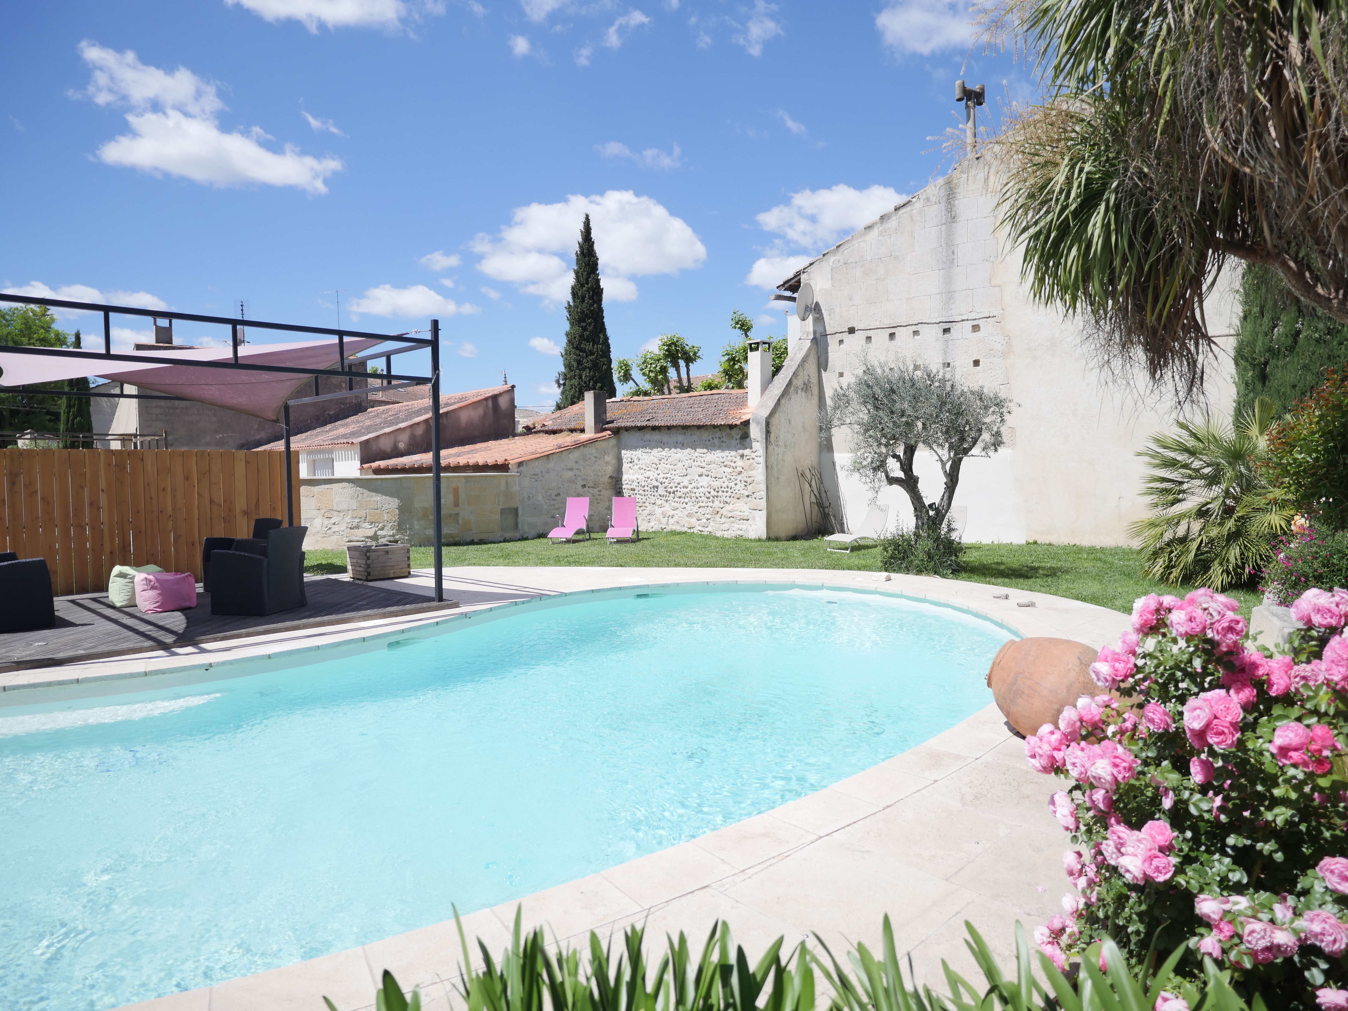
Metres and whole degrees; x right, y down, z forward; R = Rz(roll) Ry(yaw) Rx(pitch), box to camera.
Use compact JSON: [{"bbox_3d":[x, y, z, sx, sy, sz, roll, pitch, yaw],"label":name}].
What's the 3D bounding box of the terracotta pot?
[{"bbox_3d":[1.866,0.922,4.100,0.535,0.535,0.660,-3,25,-46],"label":"terracotta pot"}]

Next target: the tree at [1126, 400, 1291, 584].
[{"bbox_3d":[6.519,-0.189,10.259,2.100,2.150,2.050,0,2,28],"label":"tree"}]

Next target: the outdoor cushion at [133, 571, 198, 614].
[{"bbox_3d":[-5.205,0.880,8.780,0.420,0.390,0.430,0,3,32],"label":"outdoor cushion"}]

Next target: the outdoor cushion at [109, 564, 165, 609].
[{"bbox_3d":[-5.715,0.866,9.110,0.420,0.410,0.430,0,3,32],"label":"outdoor cushion"}]

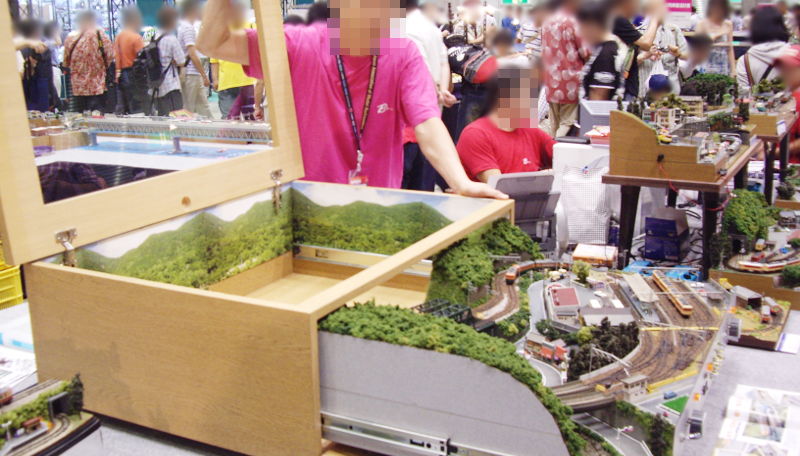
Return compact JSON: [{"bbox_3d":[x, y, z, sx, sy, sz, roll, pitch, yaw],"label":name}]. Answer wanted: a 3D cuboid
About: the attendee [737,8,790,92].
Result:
[{"bbox_3d":[2.429,-0.729,5.879,0.450,1.463,0.340,1,14,11],"label":"attendee"}]

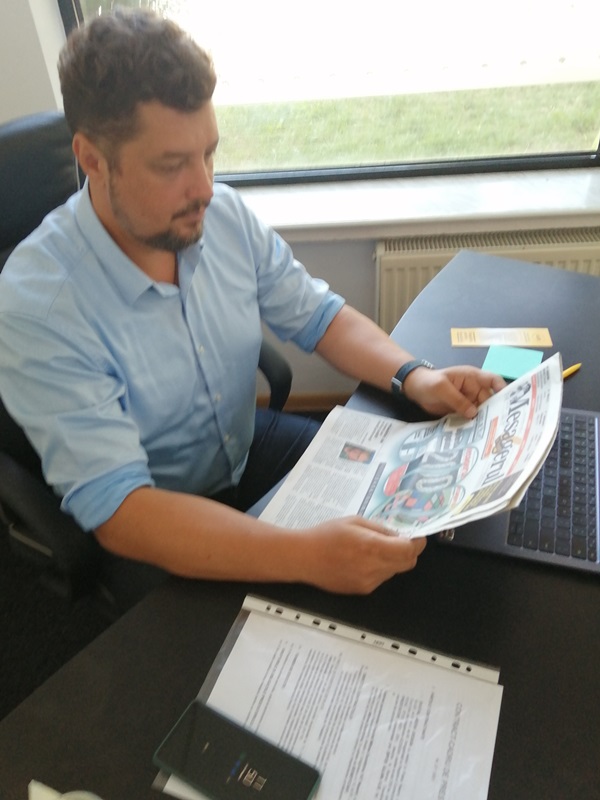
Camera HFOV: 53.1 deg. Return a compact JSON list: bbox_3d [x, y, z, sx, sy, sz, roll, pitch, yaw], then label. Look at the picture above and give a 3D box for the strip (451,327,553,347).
[{"bbox_3d":[0.382,-0.121,1.148,0.180,0.004,0.064,1,39,11],"label":"strip"}]

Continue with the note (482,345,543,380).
[{"bbox_3d":[0.380,-0.066,1.077,0.095,0.005,0.091,11,42,23],"label":"note"}]

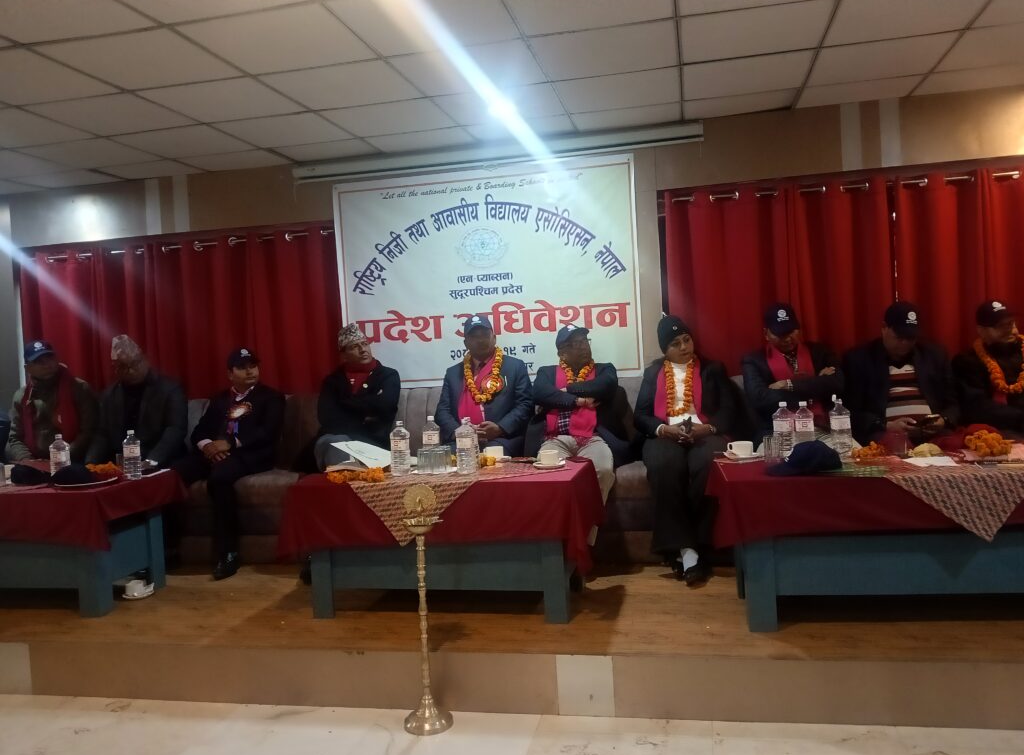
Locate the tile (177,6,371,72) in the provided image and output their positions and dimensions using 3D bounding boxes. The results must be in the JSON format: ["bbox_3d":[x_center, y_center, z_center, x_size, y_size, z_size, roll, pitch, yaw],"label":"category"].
[{"bbox_3d":[-0.882,-1.295,3.074,0.595,0.020,0.595,-3,3,12],"label":"tile"}]

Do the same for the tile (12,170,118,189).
[{"bbox_3d":[-2.890,-1.299,5.220,0.600,0.020,0.396,-3,3,12],"label":"tile"}]

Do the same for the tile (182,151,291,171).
[{"bbox_3d":[-1.717,-1.351,4.966,0.600,0.020,0.400,-3,3,12],"label":"tile"}]

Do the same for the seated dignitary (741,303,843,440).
[{"bbox_3d":[1.389,0.253,3.886,0.540,1.226,0.800,-3,3,12],"label":"seated dignitary"}]

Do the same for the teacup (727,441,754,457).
[{"bbox_3d":[0.949,0.294,3.302,0.103,0.062,0.085,-3,3,12],"label":"teacup"}]

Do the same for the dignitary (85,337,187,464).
[{"bbox_3d":[-2.226,0.411,4.714,0.560,1.333,0.800,-3,3,3],"label":"dignitary"}]

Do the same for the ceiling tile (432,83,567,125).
[{"bbox_3d":[-0.057,-1.399,4.108,0.600,0.020,0.600,-3,3,12],"label":"ceiling tile"}]

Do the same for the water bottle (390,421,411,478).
[{"bbox_3d":[-0.518,0.320,3.642,0.086,0.246,0.086,-3,3,12],"label":"water bottle"}]

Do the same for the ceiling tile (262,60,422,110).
[{"bbox_3d":[-0.765,-1.339,3.668,0.600,0.020,0.600,-3,3,12],"label":"ceiling tile"}]

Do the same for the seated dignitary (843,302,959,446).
[{"bbox_3d":[1.882,0.243,3.783,0.580,1.199,0.800,-3,3,9],"label":"seated dignitary"}]

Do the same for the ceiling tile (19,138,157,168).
[{"bbox_3d":[-2.404,-1.292,4.600,0.600,0.020,0.600,-3,3,12],"label":"ceiling tile"}]

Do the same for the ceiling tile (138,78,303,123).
[{"bbox_3d":[-1.348,-1.304,3.777,0.600,0.020,0.600,-3,3,12],"label":"ceiling tile"}]

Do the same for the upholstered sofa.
[{"bbox_3d":[-0.499,0.495,4.481,3.550,0.860,0.880,-3,3,12],"label":"upholstered sofa"}]

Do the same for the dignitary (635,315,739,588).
[{"bbox_3d":[0.869,0.306,4.066,0.540,1.250,0.840,-3,3,12],"label":"dignitary"}]

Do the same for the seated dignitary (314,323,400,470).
[{"bbox_3d":[-0.915,0.355,4.451,0.580,1.310,0.820,-3,3,-2],"label":"seated dignitary"}]

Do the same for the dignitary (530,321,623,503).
[{"bbox_3d":[0.327,0.323,4.111,0.540,1.186,0.800,-3,3,12],"label":"dignitary"}]

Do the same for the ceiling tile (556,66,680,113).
[{"bbox_3d":[0.534,-1.432,3.999,0.595,0.020,0.595,-3,3,12],"label":"ceiling tile"}]

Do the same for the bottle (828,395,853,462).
[{"bbox_3d":[1.260,0.203,3.080,0.085,0.252,0.085,-3,3,12],"label":"bottle"}]

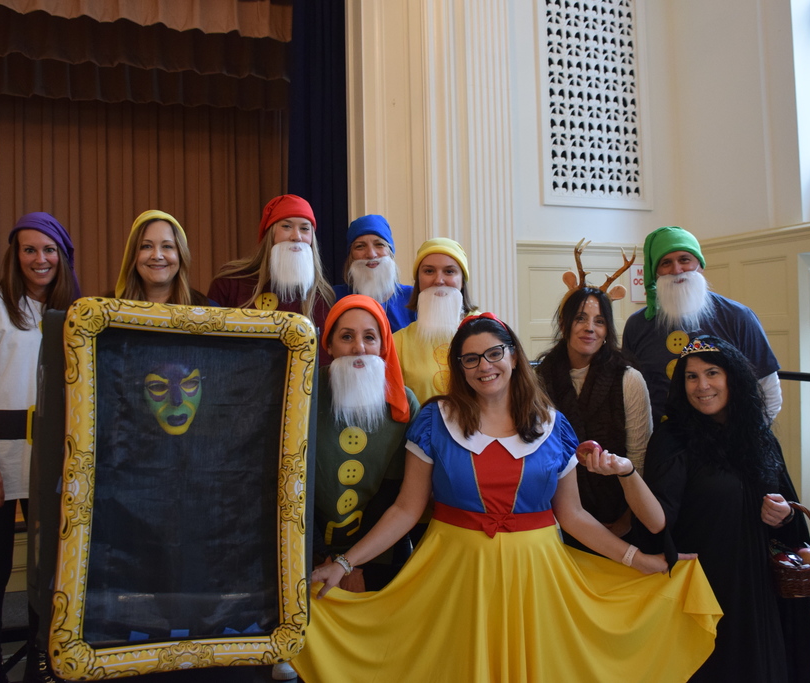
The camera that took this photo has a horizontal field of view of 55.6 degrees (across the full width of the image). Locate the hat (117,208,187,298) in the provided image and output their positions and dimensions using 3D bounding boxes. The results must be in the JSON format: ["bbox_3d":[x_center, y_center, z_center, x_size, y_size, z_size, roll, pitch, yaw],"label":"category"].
[{"bbox_3d":[-0.848,-0.280,2.560,0.222,0.315,0.230,-1,0,-18],"label":"hat"}]

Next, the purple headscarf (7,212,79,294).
[{"bbox_3d":[-1.244,-0.290,2.650,0.230,0.315,0.240,-3,0,-28],"label":"purple headscarf"}]

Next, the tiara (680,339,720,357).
[{"bbox_3d":[0.863,0.018,2.250,0.110,0.047,0.055,-10,-5,18],"label":"tiara"}]

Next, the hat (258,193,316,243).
[{"bbox_3d":[-0.401,-0.420,2.620,0.200,0.165,0.235,3,-1,-15],"label":"hat"}]

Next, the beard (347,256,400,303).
[{"bbox_3d":[-0.102,-0.195,2.500,0.165,0.165,0.100,-3,-1,-7],"label":"beard"}]

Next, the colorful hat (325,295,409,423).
[{"bbox_3d":[-0.113,0.053,2.260,0.250,0.370,0.250,1,0,-9],"label":"colorful hat"}]

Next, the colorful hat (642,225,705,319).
[{"bbox_3d":[0.930,-0.235,2.650,0.210,0.315,0.240,-5,0,19],"label":"colorful hat"}]

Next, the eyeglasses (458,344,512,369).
[{"bbox_3d":[0.226,0.039,2.148,0.138,0.047,0.140,-12,0,13],"label":"eyeglasses"}]

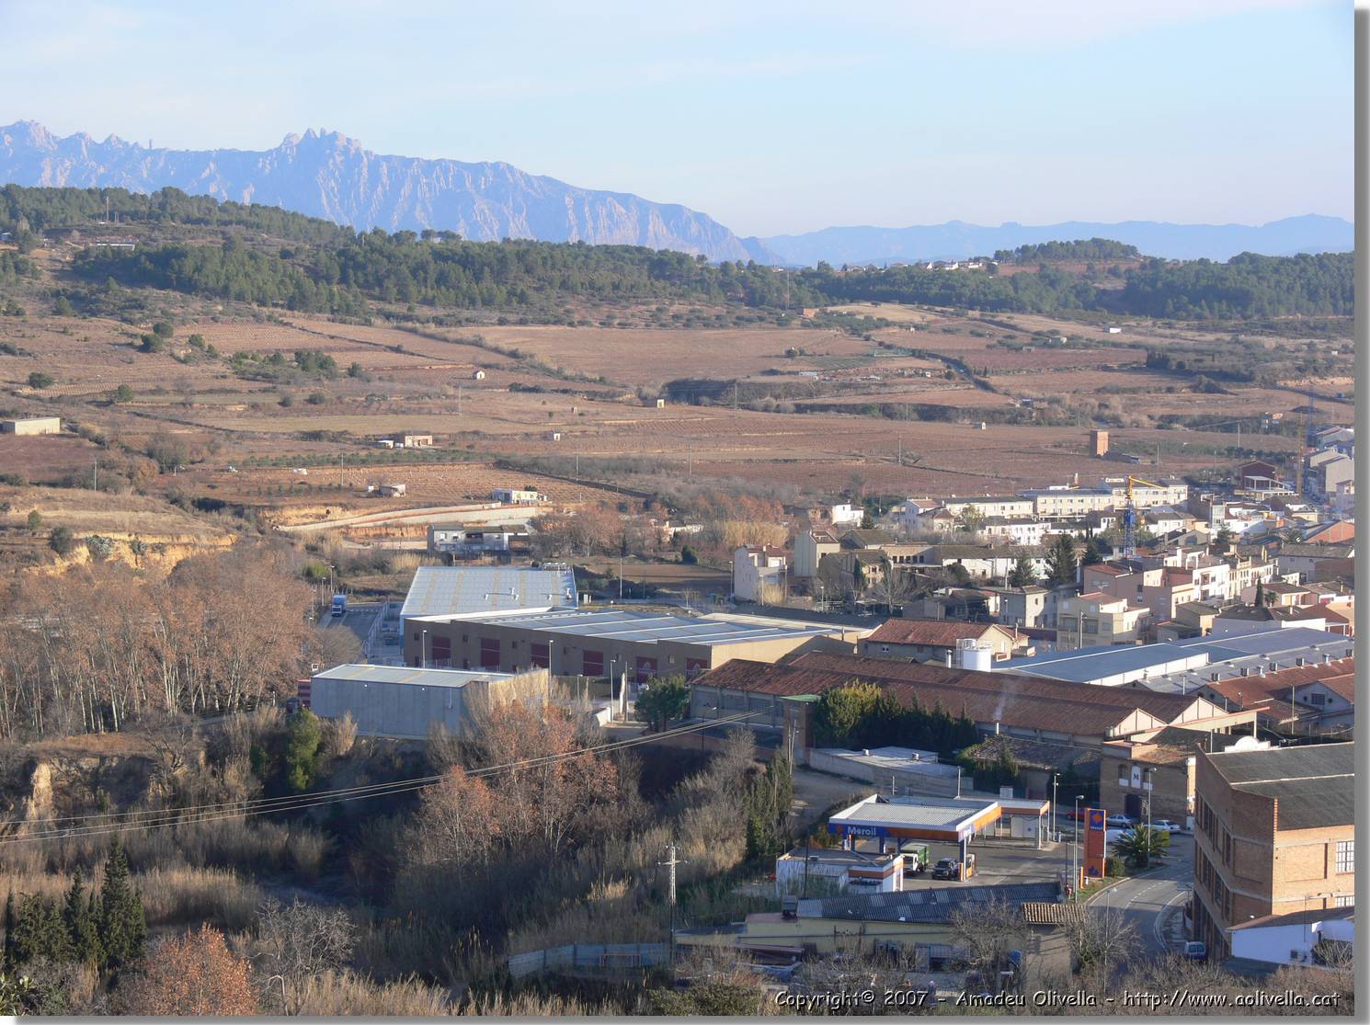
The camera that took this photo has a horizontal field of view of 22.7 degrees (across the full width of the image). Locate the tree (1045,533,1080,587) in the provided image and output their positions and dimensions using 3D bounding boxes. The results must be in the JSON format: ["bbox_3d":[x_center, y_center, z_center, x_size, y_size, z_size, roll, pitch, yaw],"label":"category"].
[{"bbox_3d":[85.690,10.770,772.320,7.200,12.100,7.200,0,4,0],"label":"tree"}]

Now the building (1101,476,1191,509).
[{"bbox_3d":[135.455,-5.800,1008.546,25.500,8.800,8.000,-2,4,-24],"label":"building"}]

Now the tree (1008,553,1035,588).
[{"bbox_3d":[75.910,12.950,767.450,5.600,8.000,5.600,0,4,0],"label":"tree"}]

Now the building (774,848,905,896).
[{"bbox_3d":[16.460,38.310,358.530,12.100,3.800,7.200,2,4,23],"label":"building"}]

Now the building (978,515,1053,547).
[{"bbox_3d":[86.514,4.715,901.883,19.500,7.400,7.500,-1,4,-22],"label":"building"}]

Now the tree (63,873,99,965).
[{"bbox_3d":[-51.360,34.630,290.000,3.100,7.800,3.100,0,4,0],"label":"tree"}]

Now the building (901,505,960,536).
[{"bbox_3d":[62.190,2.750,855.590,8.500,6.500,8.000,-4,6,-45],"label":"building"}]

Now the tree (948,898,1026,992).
[{"bbox_3d":[23.480,33.680,264.740,5.800,7.000,5.800,0,4,0],"label":"tree"}]

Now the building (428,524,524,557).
[{"bbox_3d":[-48.650,6.120,795.890,21.300,6.300,8.000,-1,4,-12],"label":"building"}]

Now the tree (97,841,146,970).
[{"bbox_3d":[-44.987,31.336,271.673,3.600,10.400,3.600,0,4,0],"label":"tree"}]

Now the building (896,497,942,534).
[{"bbox_3d":[61.070,1.340,885.180,7.800,8.700,7.800,-3,5,-40],"label":"building"}]

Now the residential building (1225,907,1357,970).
[{"bbox_3d":[54.830,36.350,296.040,11.500,4.400,9.000,3,5,37],"label":"residential building"}]

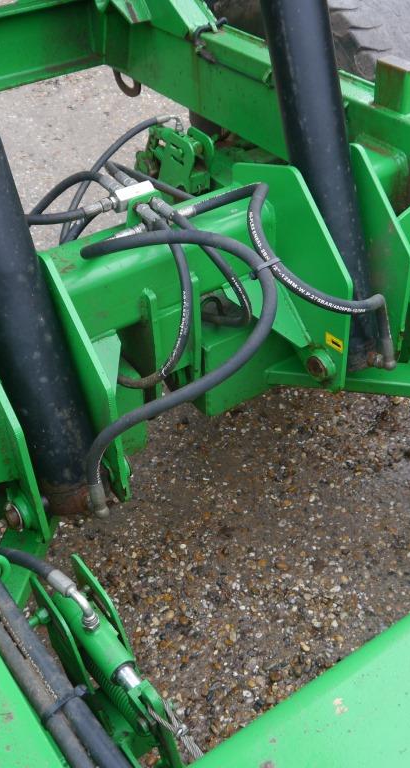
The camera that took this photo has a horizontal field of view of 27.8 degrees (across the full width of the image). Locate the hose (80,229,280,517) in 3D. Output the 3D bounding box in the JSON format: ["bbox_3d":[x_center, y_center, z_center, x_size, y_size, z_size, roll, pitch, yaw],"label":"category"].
[{"bbox_3d":[-0.114,-0.055,1.344,0.316,0.399,0.370,-25,46,-25],"label":"hose"}]

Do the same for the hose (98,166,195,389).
[{"bbox_3d":[-0.153,-0.185,1.510,0.169,0.278,0.365,-25,46,-25],"label":"hose"}]

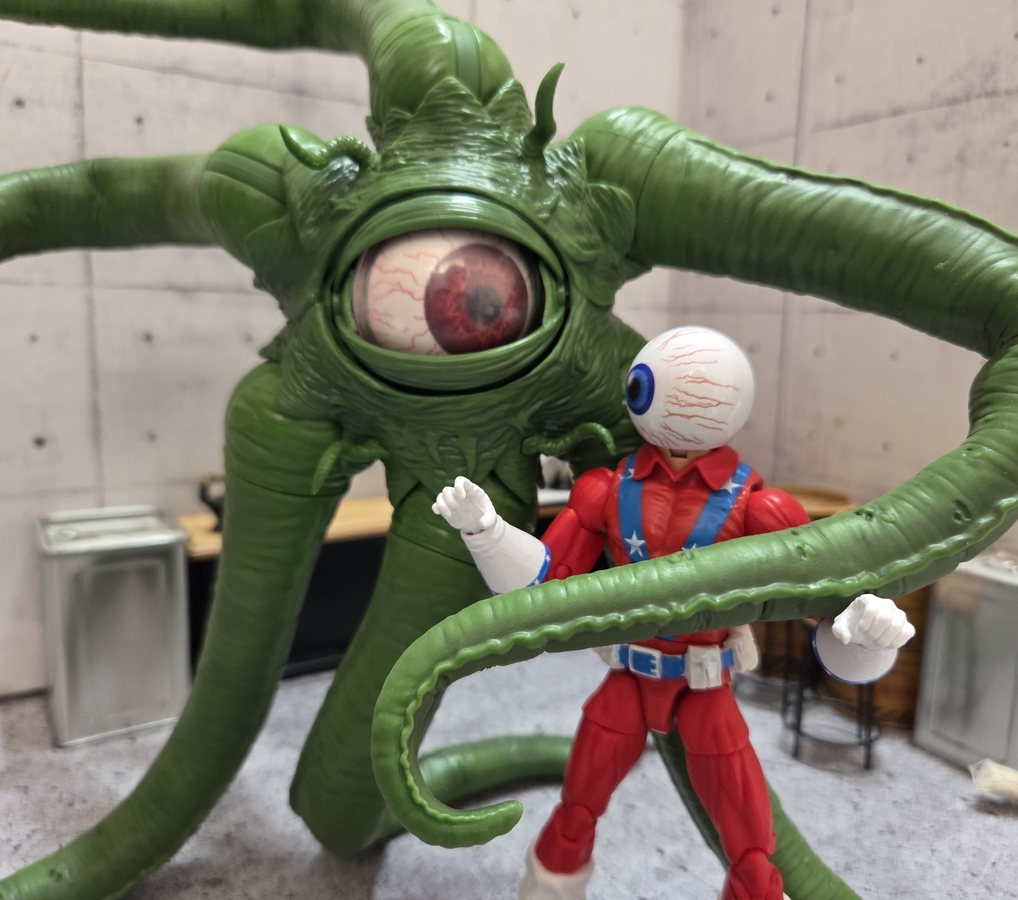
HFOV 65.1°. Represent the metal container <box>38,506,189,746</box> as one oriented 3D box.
[{"bbox_3d":[-0.155,0.066,0.315,0.047,0.075,0.047,-4,12,-32],"label":"metal container"}]

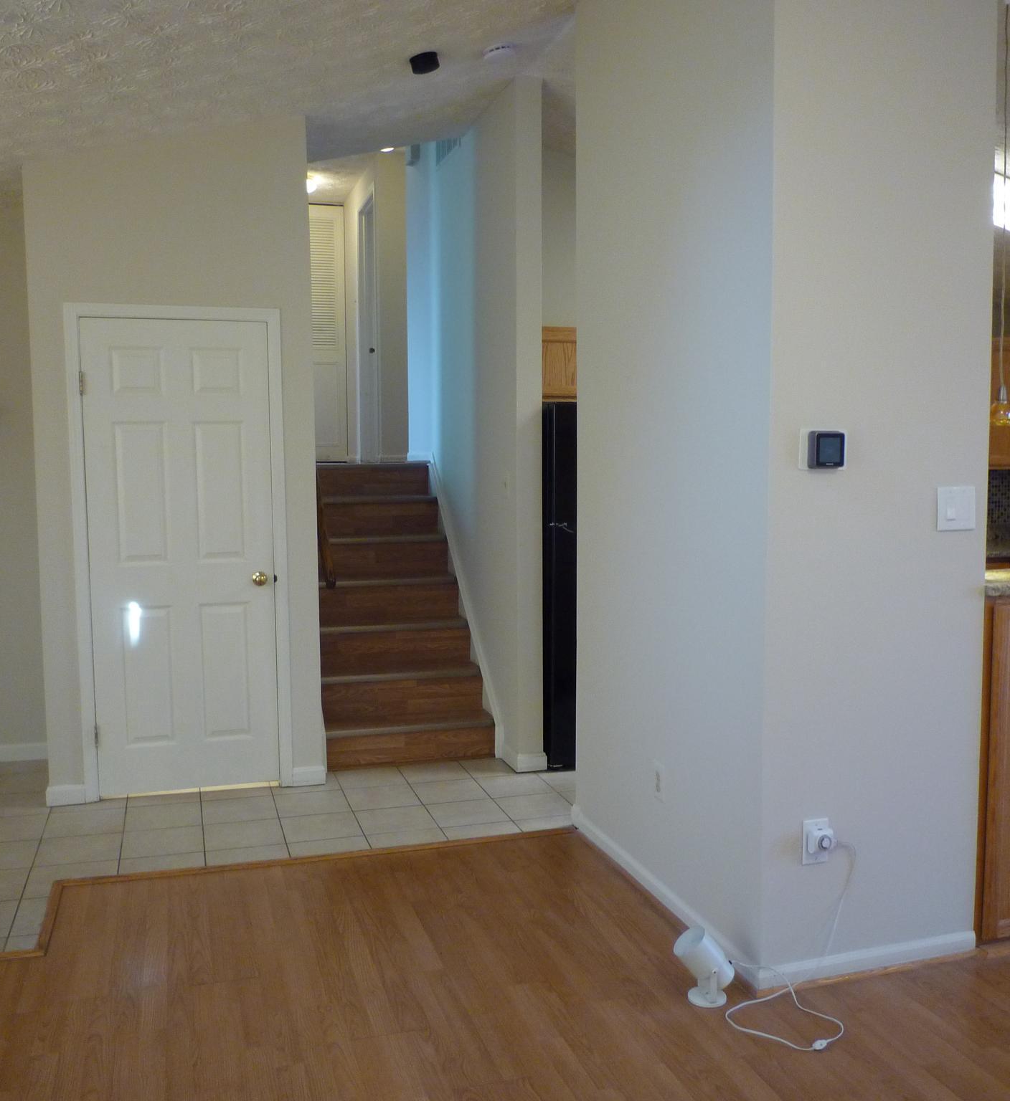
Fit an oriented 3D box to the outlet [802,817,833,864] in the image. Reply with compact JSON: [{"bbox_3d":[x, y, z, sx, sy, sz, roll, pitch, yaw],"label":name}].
[{"bbox_3d":[0.831,0.770,2.802,0.073,0.116,0.035,-2,5,-17],"label":"outlet"}]

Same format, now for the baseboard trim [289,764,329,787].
[{"bbox_3d":[-0.872,1.007,4.710,0.158,0.085,0.015,-2,5,-17],"label":"baseboard trim"}]

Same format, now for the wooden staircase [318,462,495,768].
[{"bbox_3d":[-0.634,0.247,5.566,0.810,1.400,1.450,-2,5,-17],"label":"wooden staircase"}]

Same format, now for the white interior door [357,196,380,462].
[{"bbox_3d":[-1.096,-1.723,8.559,0.045,2.030,0.740,-2,5,-17],"label":"white interior door"}]

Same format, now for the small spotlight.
[{"bbox_3d":[0.514,1.082,2.778,0.165,0.190,0.105,-1,5,-7],"label":"small spotlight"}]

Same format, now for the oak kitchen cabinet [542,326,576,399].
[{"bbox_3d":[0.417,-0.947,5.486,0.880,0.385,0.320,-2,5,-17],"label":"oak kitchen cabinet"}]

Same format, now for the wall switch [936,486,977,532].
[{"bbox_3d":[1.220,-0.112,2.859,0.117,0.115,0.010,-2,5,-17],"label":"wall switch"}]

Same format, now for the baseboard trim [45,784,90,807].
[{"bbox_3d":[-1.836,1.025,4.452,0.158,0.085,0.015,-2,5,-17],"label":"baseboard trim"}]

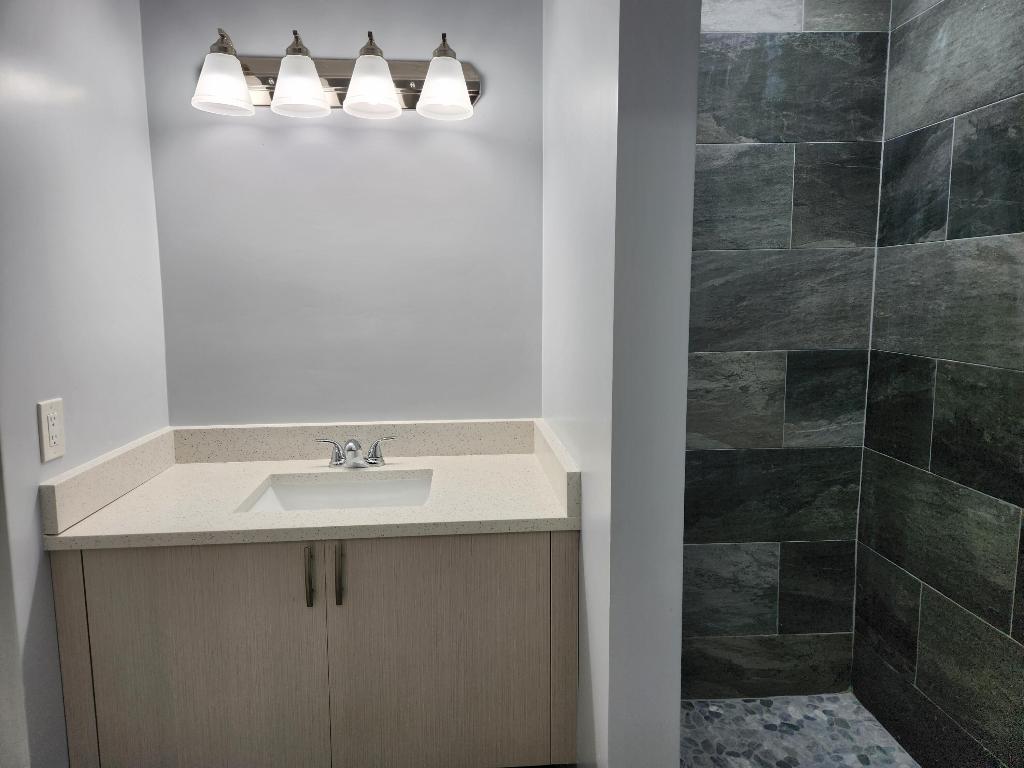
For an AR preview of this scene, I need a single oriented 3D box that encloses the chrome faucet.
[{"bbox_3d":[-0.431,0.186,1.872,0.224,0.092,0.138,-1,7,-5],"label":"chrome faucet"}]

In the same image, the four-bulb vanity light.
[{"bbox_3d":[-0.455,-0.813,1.784,0.762,0.194,0.188,-1,7,-5],"label":"four-bulb vanity light"}]

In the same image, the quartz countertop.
[{"bbox_3d":[-0.418,0.268,1.702,1.080,0.029,0.626,-1,7,-5],"label":"quartz countertop"}]

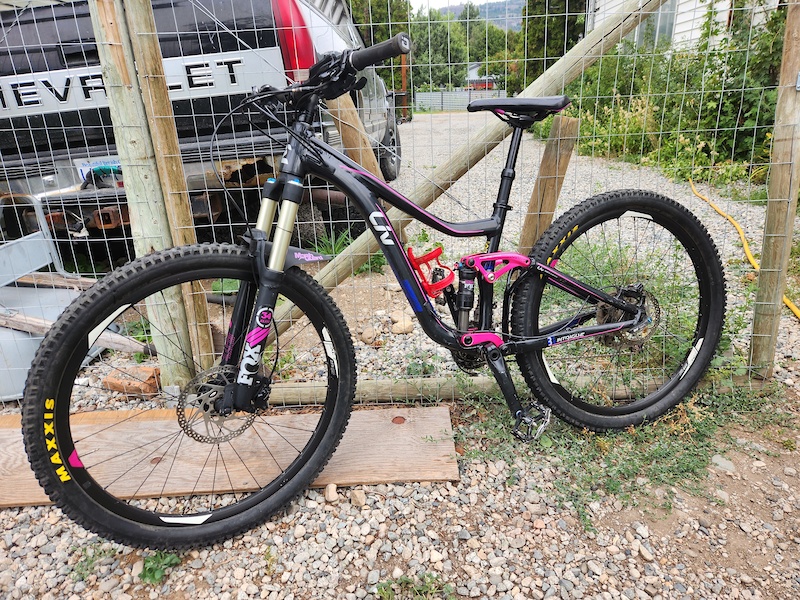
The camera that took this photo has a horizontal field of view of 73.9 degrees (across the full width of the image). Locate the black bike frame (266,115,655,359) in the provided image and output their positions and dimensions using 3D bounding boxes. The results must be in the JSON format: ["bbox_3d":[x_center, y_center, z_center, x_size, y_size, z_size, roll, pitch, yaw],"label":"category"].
[{"bbox_3d":[0.191,-0.154,1.334,0.920,0.630,0.165,-10,11,-17],"label":"black bike frame"}]

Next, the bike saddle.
[{"bbox_3d":[0.295,-0.471,1.319,0.275,0.062,0.145,-10,11,-17],"label":"bike saddle"}]

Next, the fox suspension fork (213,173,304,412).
[{"bbox_3d":[-0.331,-0.024,1.180,0.098,0.530,0.180,13,5,-34],"label":"fox suspension fork"}]

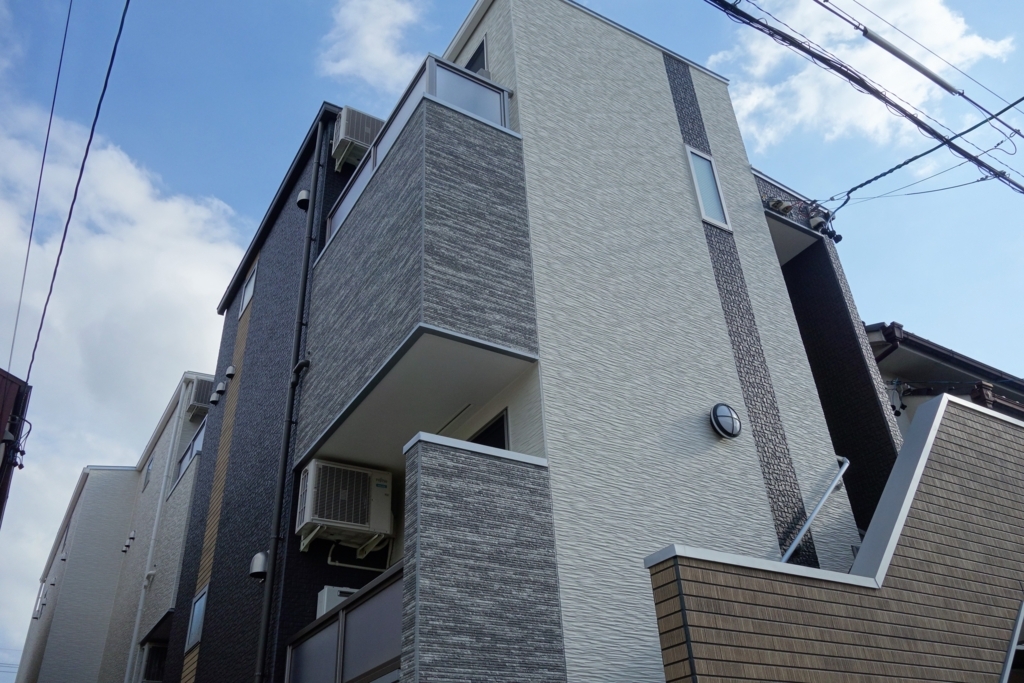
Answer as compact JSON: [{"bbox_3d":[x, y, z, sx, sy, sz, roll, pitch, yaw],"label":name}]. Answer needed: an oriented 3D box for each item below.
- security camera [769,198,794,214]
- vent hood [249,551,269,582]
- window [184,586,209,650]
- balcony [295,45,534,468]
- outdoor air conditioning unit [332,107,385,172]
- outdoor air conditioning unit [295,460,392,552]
[{"bbox_3d":[2.720,-1.361,8.044,0.290,0.115,0.090,16,-38,-28],"label":"security camera"},{"bbox_3d":[-2.042,1.790,6.421,0.115,0.180,0.170,16,-38,-28],"label":"vent hood"},{"bbox_3d":[-3.211,2.853,8.166,0.080,0.563,0.687,16,-38,-28],"label":"window"},{"bbox_3d":[-0.855,-0.500,6.478,0.876,2.621,2.316,16,-38,-28],"label":"balcony"},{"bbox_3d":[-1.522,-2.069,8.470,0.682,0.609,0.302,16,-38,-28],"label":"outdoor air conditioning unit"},{"bbox_3d":[-1.295,1.305,6.239,0.682,0.579,0.302,16,-38,-28],"label":"outdoor air conditioning unit"}]

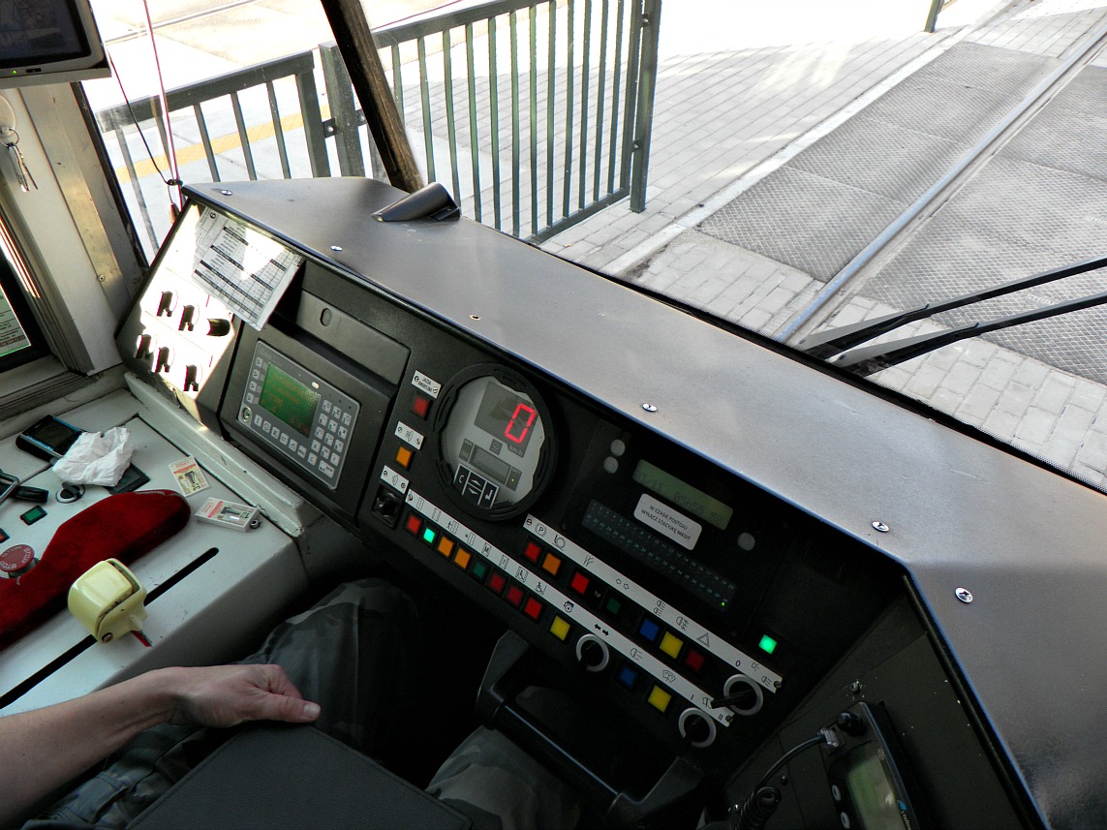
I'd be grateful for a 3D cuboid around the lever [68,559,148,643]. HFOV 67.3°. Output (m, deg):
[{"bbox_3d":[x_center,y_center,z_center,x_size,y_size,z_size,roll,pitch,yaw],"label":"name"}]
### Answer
[{"bbox_3d":[-0.461,0.194,0.863,0.054,0.054,0.056,29,39,28],"label":"lever"}]

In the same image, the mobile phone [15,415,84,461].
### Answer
[{"bbox_3d":[-0.639,0.038,1.081,0.103,0.020,0.048,21,46,20],"label":"mobile phone"}]

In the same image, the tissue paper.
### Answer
[{"bbox_3d":[-0.578,0.048,1.051,0.084,0.040,0.070,2,42,1],"label":"tissue paper"}]

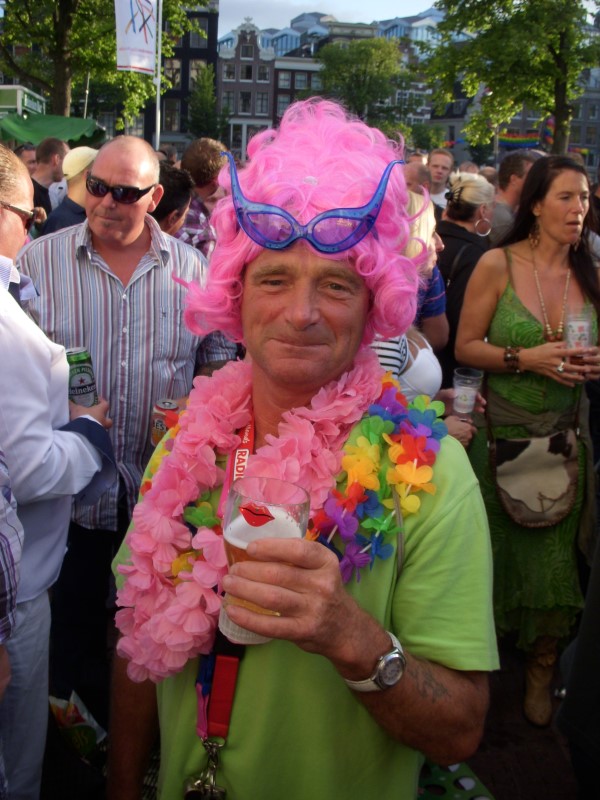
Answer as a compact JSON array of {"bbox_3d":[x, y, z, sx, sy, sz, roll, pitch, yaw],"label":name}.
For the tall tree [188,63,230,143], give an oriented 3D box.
[{"bbox_3d":[-7.457,-22.990,72.634,3.500,9.300,3.500,3,15,0],"label":"tall tree"}]

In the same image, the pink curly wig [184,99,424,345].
[{"bbox_3d":[0.011,-0.210,1.015,0.265,0.272,0.270,5,15,7],"label":"pink curly wig"}]

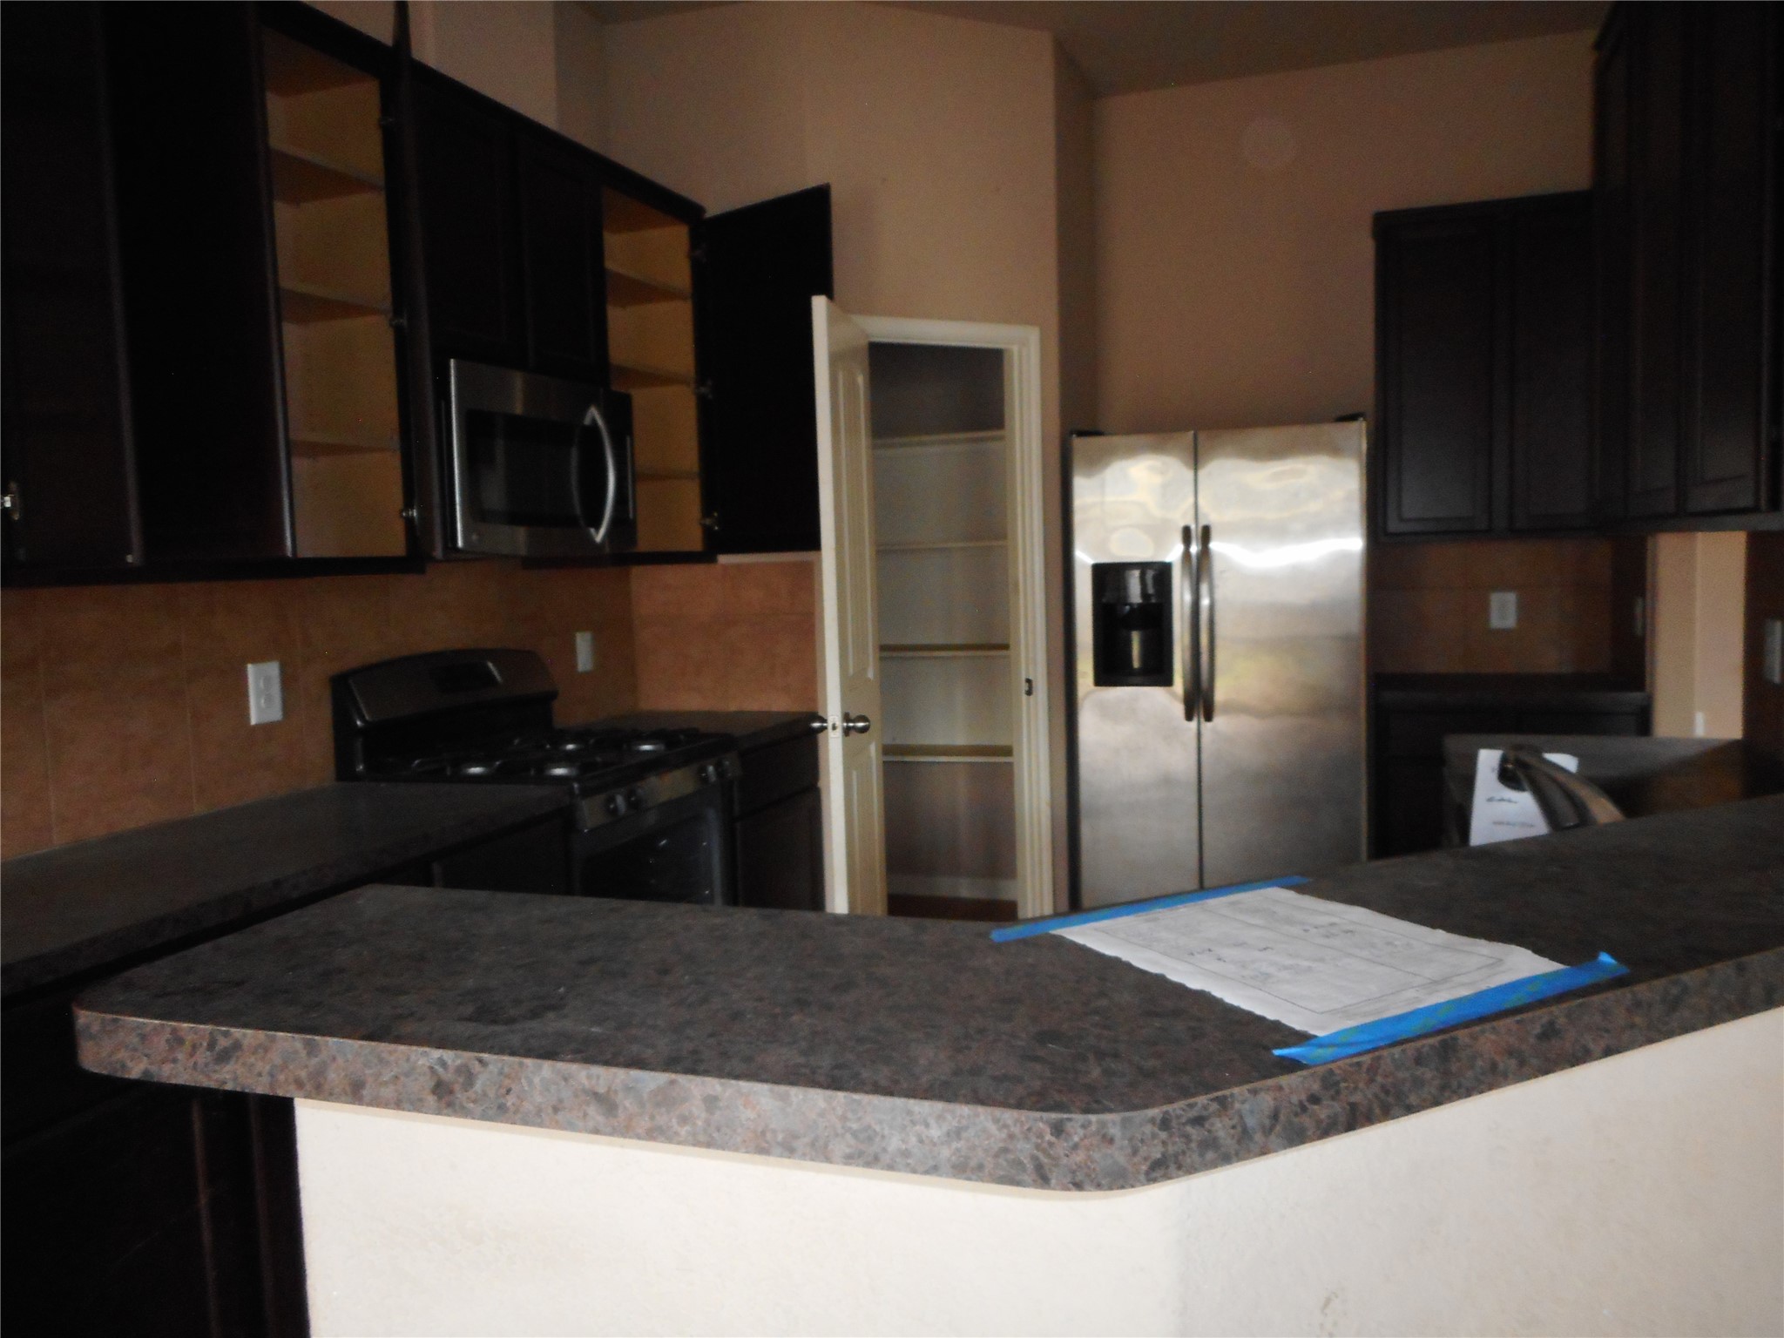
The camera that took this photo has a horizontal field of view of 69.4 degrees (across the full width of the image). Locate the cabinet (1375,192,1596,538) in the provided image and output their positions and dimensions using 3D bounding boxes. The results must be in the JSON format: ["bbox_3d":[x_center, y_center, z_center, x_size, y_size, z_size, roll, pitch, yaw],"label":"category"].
[{"bbox_3d":[1.978,-0.963,4.210,0.760,1.050,0.340,0,5,19],"label":"cabinet"}]

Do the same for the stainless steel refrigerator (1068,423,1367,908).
[{"bbox_3d":[1.110,0.100,4.293,0.866,1.752,0.810,0,5,19],"label":"stainless steel refrigerator"}]

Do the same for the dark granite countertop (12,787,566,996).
[{"bbox_3d":[-1.206,0.346,2.131,0.625,0.040,1.495,0,5,19],"label":"dark granite countertop"}]

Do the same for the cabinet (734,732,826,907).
[{"bbox_3d":[-0.620,0.635,3.864,0.620,0.874,0.555,0,5,19],"label":"cabinet"}]

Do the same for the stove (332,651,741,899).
[{"bbox_3d":[-0.800,0.546,3.208,0.665,1.177,0.760,0,5,19],"label":"stove"}]

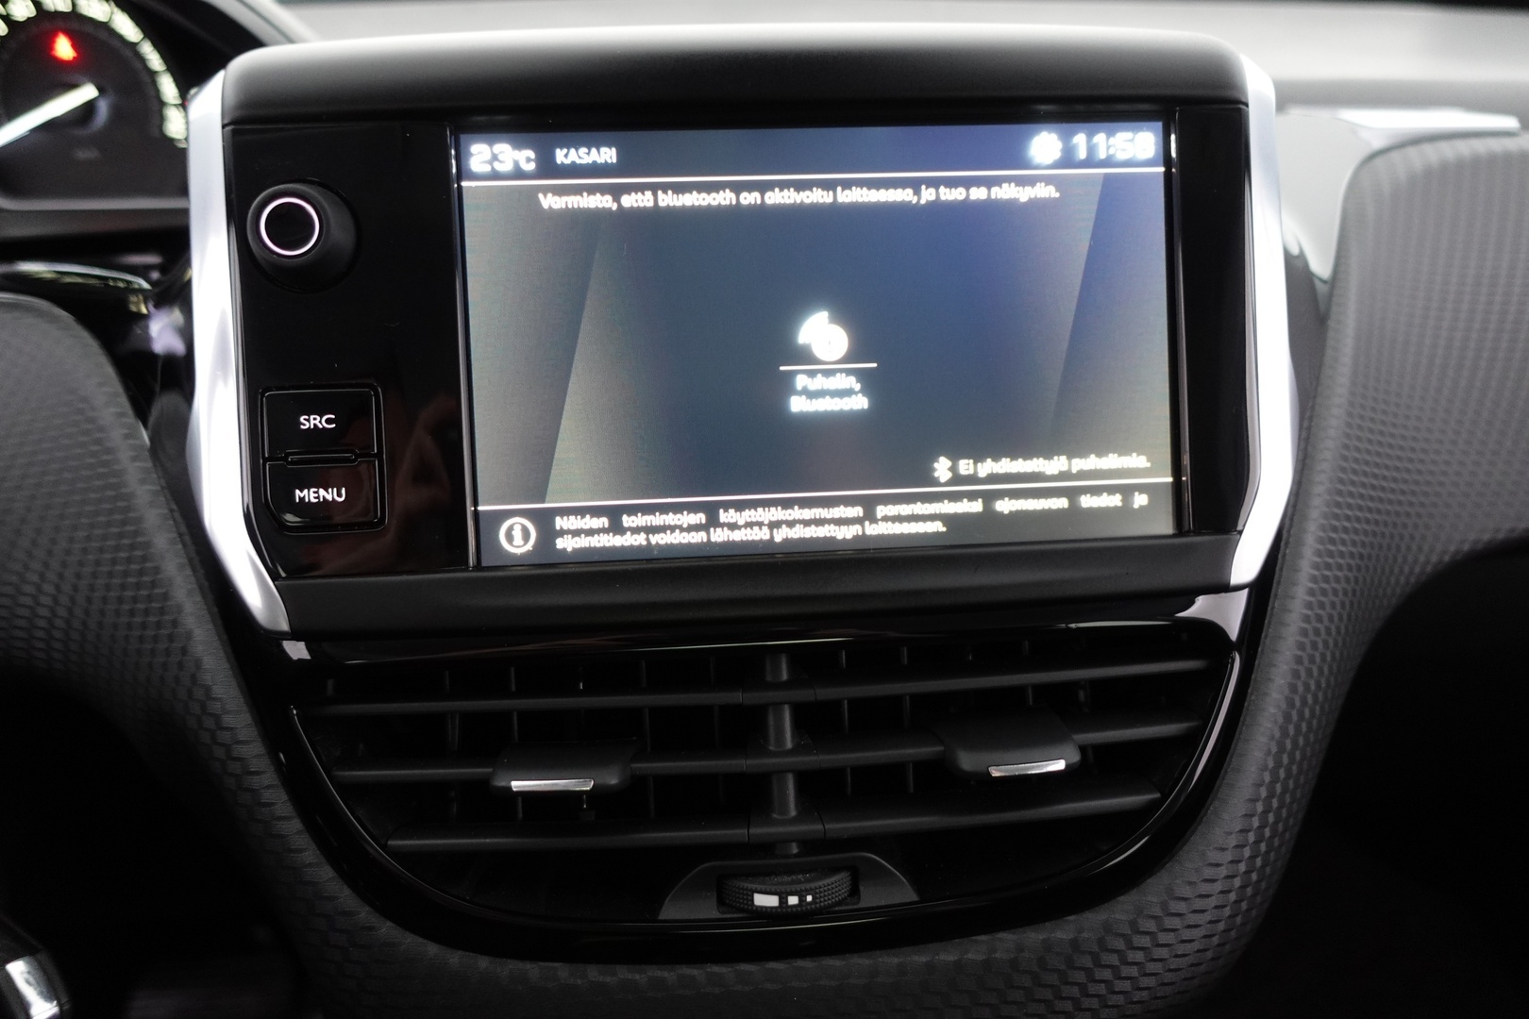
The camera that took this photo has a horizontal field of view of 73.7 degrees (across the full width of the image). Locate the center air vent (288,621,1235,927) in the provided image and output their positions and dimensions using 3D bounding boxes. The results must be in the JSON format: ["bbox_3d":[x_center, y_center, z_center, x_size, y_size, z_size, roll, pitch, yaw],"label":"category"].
[{"bbox_3d":[0.004,0.056,0.227,0.203,0.064,0.034,-3,1,-4],"label":"center air vent"}]

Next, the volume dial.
[{"bbox_3d":[-0.096,-0.057,0.209,0.023,0.023,0.011,-3,1,-4],"label":"volume dial"}]

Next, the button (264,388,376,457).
[{"bbox_3d":[-0.093,-0.018,0.214,0.022,0.014,0.004,-3,1,-4],"label":"button"}]

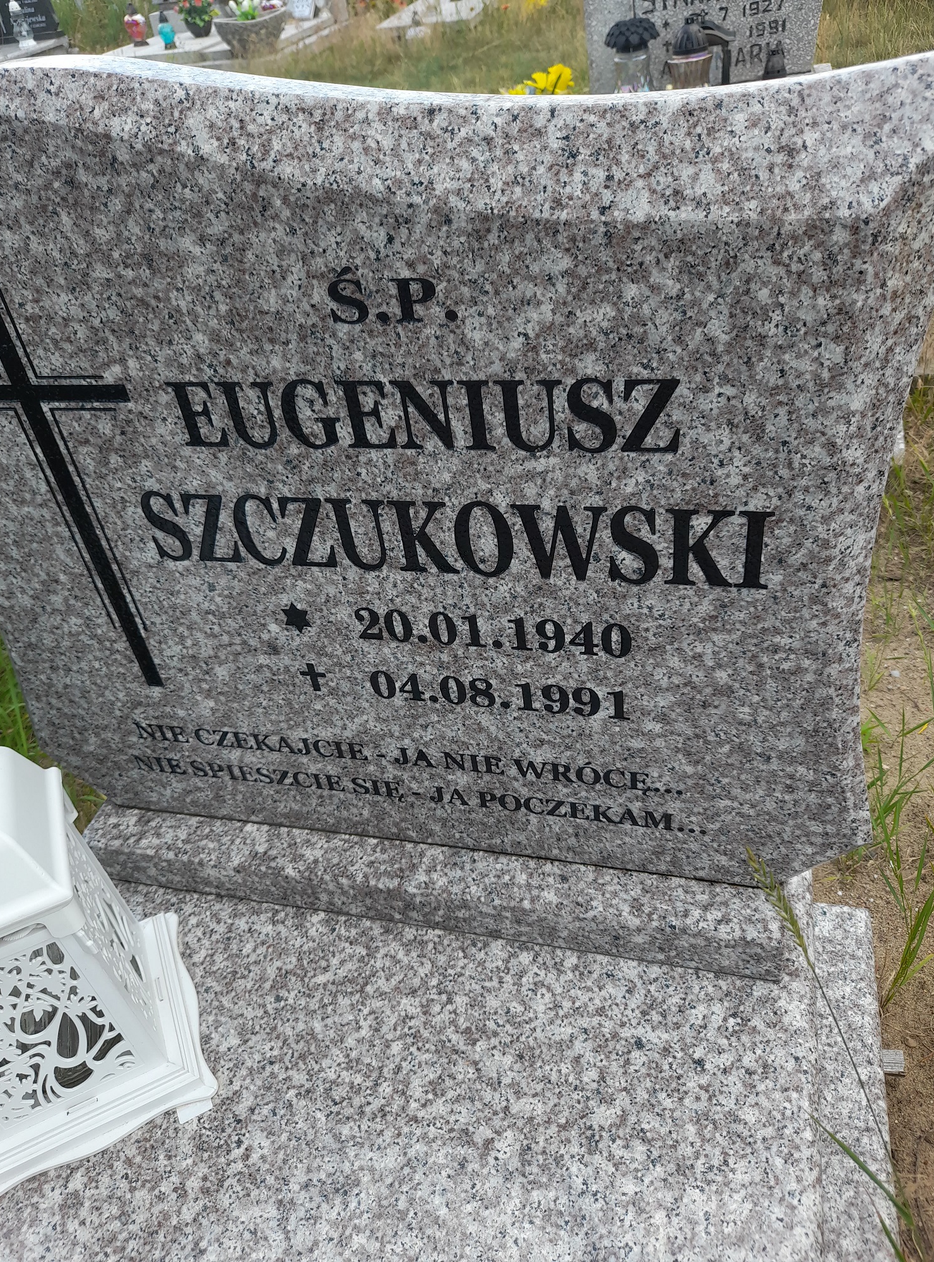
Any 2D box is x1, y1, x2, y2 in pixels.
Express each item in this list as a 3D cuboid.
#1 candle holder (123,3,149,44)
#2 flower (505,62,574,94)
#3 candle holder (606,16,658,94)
[{"bbox_3d":[-1.809,-3.331,5.013,0.110,0.188,0.085,-17,42,-8],"label":"candle holder"},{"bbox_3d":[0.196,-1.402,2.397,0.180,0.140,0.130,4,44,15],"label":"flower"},{"bbox_3d":[0.459,-1.541,2.530,0.142,0.240,0.142,4,44,15],"label":"candle holder"}]

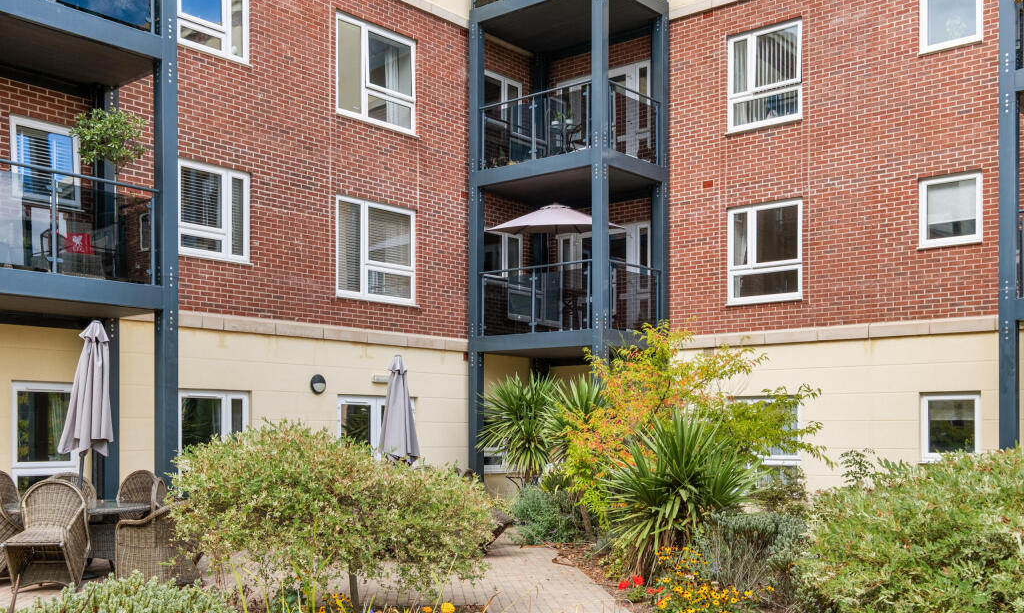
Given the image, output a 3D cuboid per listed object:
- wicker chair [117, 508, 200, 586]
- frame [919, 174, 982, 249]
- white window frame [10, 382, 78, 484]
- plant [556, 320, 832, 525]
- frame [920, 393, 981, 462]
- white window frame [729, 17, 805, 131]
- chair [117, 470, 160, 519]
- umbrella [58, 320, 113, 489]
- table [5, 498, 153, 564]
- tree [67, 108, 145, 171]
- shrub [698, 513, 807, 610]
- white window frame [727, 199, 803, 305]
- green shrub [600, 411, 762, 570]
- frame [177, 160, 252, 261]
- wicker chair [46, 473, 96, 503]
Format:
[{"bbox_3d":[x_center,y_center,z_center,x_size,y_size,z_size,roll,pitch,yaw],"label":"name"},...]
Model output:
[{"bbox_3d":[-3.471,2.296,10.200,0.670,0.890,0.620,0,-3,7],"label":"wicker chair"},{"bbox_3d":[6.401,-1.383,14.931,0.884,1.015,0.120,-3,-4,40],"label":"frame"},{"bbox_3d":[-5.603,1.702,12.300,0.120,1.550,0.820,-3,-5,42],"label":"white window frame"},{"bbox_3d":[1.942,1.380,11.400,2.650,2.400,2.300,0,-3,0],"label":"plant"},{"bbox_3d":[6.382,1.786,14.870,0.830,1.010,0.110,-3,-4,38],"label":"frame"},{"bbox_3d":[4.130,-3.750,16.780,1.310,1.630,0.100,-3,-5,39],"label":"white window frame"},{"bbox_3d":[-4.500,2.550,12.350,0.620,1.000,0.650,0,-4,6],"label":"chair"},{"bbox_3d":[-4.670,1.540,11.250,0.600,2.700,0.580,6,-3,-17],"label":"umbrella"},{"bbox_3d":[-4.378,2.396,10.440,1.520,0.740,1.500,0,-3,0],"label":"table"},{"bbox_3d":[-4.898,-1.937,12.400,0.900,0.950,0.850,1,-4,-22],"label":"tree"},{"bbox_3d":[2.300,2.360,9.800,1.100,0.820,1.000,-1,-4,11],"label":"shrub"},{"bbox_3d":[4.153,-0.876,16.778,1.293,1.630,0.120,-3,-4,40],"label":"white window frame"},{"bbox_3d":[1.771,1.943,10.700,1.550,1.680,1.450,0,-3,0],"label":"green shrub"},{"bbox_3d":[-4.170,-1.290,14.270,0.100,1.300,1.200,-3,-5,41],"label":"frame"},{"bbox_3d":[-4.968,2.391,11.550,0.600,0.950,0.650,2,-4,-25],"label":"wicker chair"}]

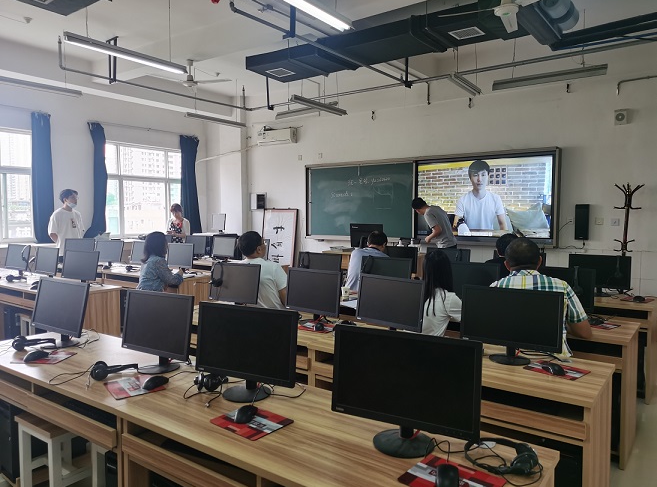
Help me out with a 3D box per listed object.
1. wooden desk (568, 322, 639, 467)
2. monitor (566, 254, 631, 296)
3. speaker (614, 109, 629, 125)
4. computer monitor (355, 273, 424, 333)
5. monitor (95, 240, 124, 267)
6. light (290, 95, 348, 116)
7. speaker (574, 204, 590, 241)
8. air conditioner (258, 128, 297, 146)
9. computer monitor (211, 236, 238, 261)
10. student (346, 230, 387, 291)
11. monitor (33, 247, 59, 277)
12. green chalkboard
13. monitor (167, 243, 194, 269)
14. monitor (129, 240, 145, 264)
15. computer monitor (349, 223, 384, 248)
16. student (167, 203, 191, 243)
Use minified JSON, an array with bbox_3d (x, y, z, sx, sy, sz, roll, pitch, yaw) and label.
[{"bbox_3d":[1.285,0.881,3.520,1.400,0.745,0.620,2,4,36],"label":"wooden desk"},{"bbox_3d":[2.461,0.285,4.648,0.500,0.365,0.200,2,4,35],"label":"monitor"},{"bbox_3d":[3.432,-1.457,5.994,0.129,0.177,0.160,2,4,36],"label":"speaker"},{"bbox_3d":[0.359,0.367,2.970,0.195,0.345,0.475,-3,4,-44],"label":"computer monitor"},{"bbox_3d":[-3.138,0.154,7.356,0.500,0.365,0.200,2,4,29],"label":"monitor"},{"bbox_3d":[-0.096,-1.845,6.886,0.125,0.075,1.220,2,4,36],"label":"light"},{"bbox_3d":[3.152,-0.264,6.331,0.155,0.435,0.160,2,4,37],"label":"speaker"},{"bbox_3d":[-0.926,-1.919,9.282,0.800,0.275,0.200,2,4,37],"label":"air conditioner"},{"bbox_3d":[-1.570,0.105,7.791,0.477,0.352,0.190,2,4,35],"label":"computer monitor"},{"bbox_3d":[0.407,0.507,5.038,0.500,1.280,0.650,3,5,40],"label":"student"},{"bbox_3d":[-3.118,0.228,5.730,0.477,0.352,0.190,2,4,36],"label":"monitor"},{"bbox_3d":[0.454,-0.672,8.247,2.060,1.190,0.080,2,4,36],"label":"green chalkboard"},{"bbox_3d":[-1.763,0.188,6.146,0.475,0.345,0.195,2,4,36],"label":"monitor"},{"bbox_3d":[-2.397,0.159,6.623,0.483,0.360,0.190,2,4,27],"label":"monitor"},{"bbox_3d":[0.492,-0.067,6.537,0.485,0.365,0.190,2,4,36],"label":"computer monitor"},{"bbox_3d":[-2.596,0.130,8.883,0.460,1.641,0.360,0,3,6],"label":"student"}]

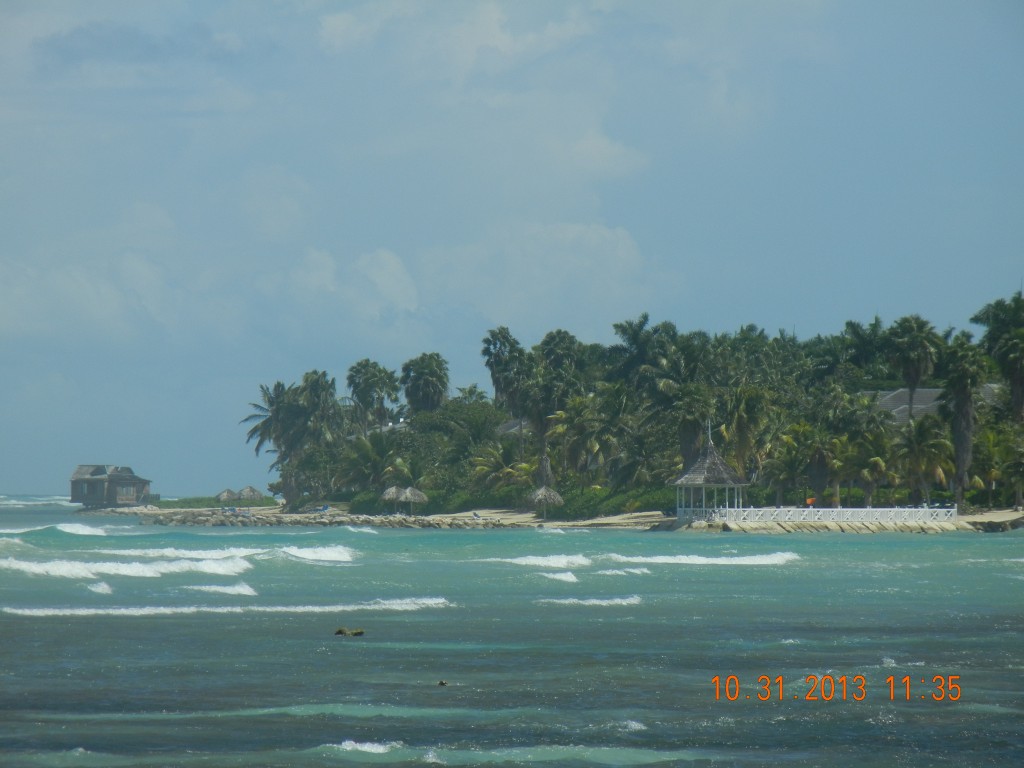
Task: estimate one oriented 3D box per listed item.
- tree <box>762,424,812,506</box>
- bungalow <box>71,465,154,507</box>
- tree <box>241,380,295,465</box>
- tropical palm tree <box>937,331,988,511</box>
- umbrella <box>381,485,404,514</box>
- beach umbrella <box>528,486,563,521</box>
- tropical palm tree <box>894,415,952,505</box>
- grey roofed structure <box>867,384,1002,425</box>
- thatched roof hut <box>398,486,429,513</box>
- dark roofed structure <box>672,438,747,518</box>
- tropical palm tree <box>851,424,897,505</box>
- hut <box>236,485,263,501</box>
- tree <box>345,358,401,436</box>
[{"bbox_3d":[23.086,6.968,745.000,4.280,7.140,4.280,0,-1,0],"label":"tree"},{"bbox_3d":[-45.355,11.636,1005.000,9.290,4.930,7.500,0,-1,-10],"label":"bungalow"},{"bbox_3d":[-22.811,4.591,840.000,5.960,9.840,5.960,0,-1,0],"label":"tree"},{"bbox_3d":[37.547,2.952,738.000,4.160,14.470,4.160,0,-1,0],"label":"tropical palm tree"},{"bbox_3d":[-10.765,10.765,820.000,2.590,2.770,2.590,0,-1,0],"label":"umbrella"},{"bbox_3d":[3.100,10.392,775.000,2.790,3.060,2.790,0,-1,0],"label":"beach umbrella"},{"bbox_3d":[34.545,6.548,745.000,5.040,7.980,5.040,0,-1,0],"label":"tropical palm tree"},{"bbox_3d":[37.611,4.763,790.000,12.460,9.440,10.000,0,-1,0],"label":"grey roofed structure"},{"bbox_3d":[-8.824,10.459,795.000,2.690,2.550,2.690,0,-1,0],"label":"thatched roof hut"},{"bbox_3d":[15.966,7.542,712.000,6.180,6.820,6.180,0,-1,0],"label":"dark roofed structure"},{"bbox_3d":[30.389,6.884,745.000,4.110,7.300,4.110,0,-1,0],"label":"tropical palm tree"},{"bbox_3d":[-27.430,11.685,930.000,2.780,2.310,2.780,0,-1,0],"label":"hut"},{"bbox_3d":[-13.266,4.358,850.000,5.170,13.600,5.170,0,-1,0],"label":"tree"}]

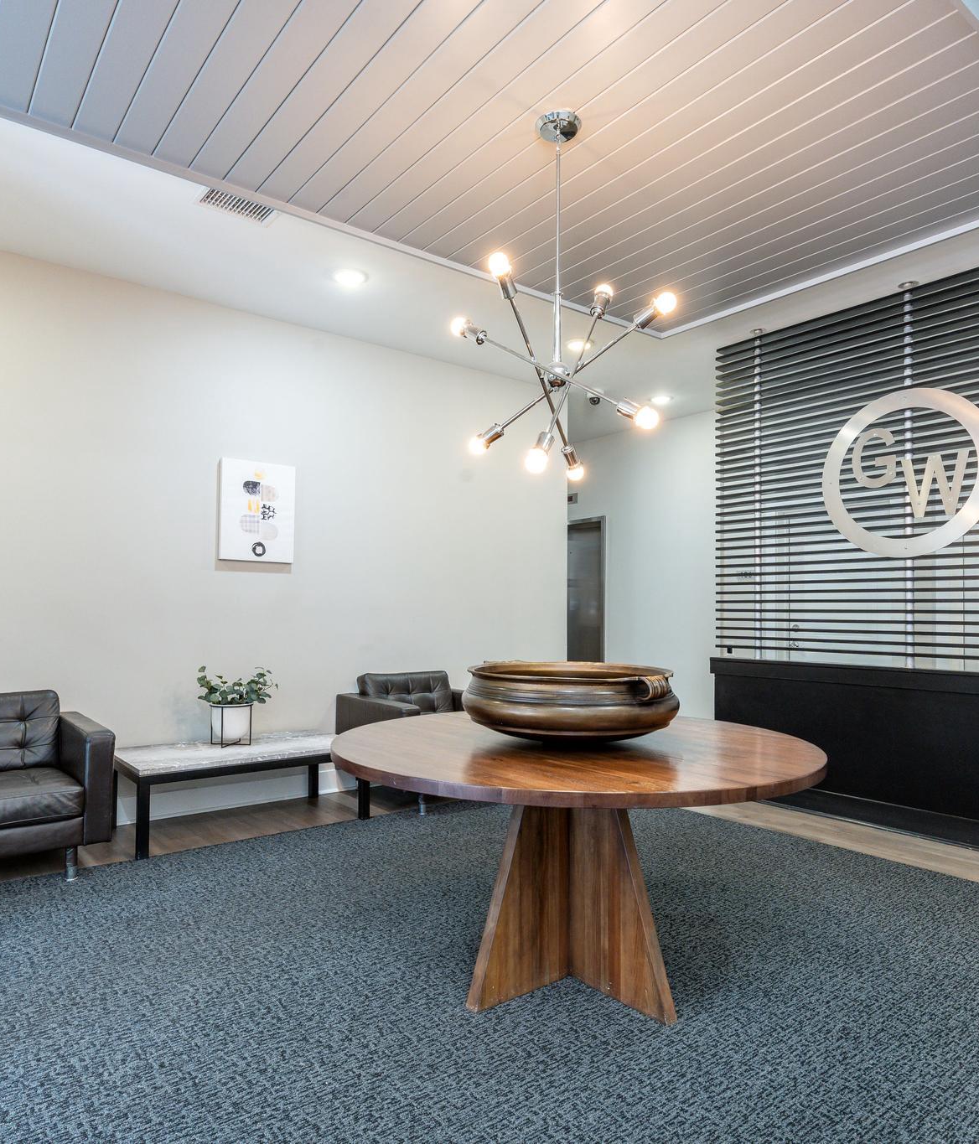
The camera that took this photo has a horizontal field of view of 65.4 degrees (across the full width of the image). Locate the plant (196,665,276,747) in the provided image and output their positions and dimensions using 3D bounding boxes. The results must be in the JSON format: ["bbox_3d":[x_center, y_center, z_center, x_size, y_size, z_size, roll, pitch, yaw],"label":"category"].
[{"bbox_3d":[-1.464,0.775,4.374,0.390,0.425,0.340,3,-4,-37],"label":"plant"}]

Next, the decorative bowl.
[{"bbox_3d":[0.282,0.433,2.537,0.720,0.235,0.720,1,-3,0],"label":"decorative bowl"}]

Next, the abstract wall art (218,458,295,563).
[{"bbox_3d":[-1.407,-0.369,4.670,0.464,0.611,0.035,3,-4,-37],"label":"abstract wall art"}]

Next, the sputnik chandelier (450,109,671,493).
[{"bbox_3d":[0.251,-0.977,2.731,0.740,1.290,0.740,3,-4,-37],"label":"sputnik chandelier"}]

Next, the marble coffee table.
[{"bbox_3d":[-1.360,1.186,4.228,1.220,0.410,0.650,3,-4,-37],"label":"marble coffee table"}]

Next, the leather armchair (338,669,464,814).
[{"bbox_3d":[-0.379,1.039,4.860,0.885,0.785,0.855,3,-4,-37],"label":"leather armchair"}]

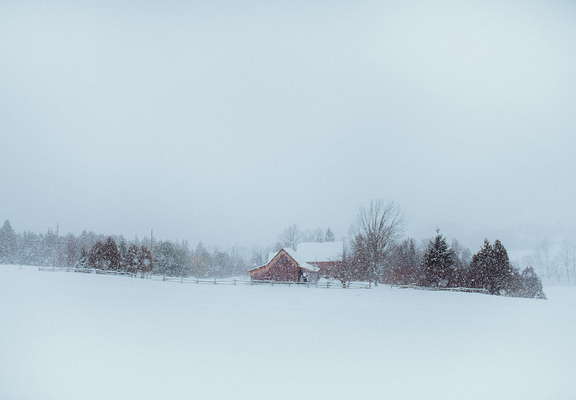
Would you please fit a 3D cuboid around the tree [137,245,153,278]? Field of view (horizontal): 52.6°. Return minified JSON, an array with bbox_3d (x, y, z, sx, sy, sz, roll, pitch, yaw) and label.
[{"bbox_3d":[-24.711,10.581,100.447,2.770,5.820,2.630,0,-6,0],"label":"tree"}]

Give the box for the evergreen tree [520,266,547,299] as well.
[{"bbox_3d":[37.939,12.742,90.141,4.060,4.900,3.850,0,-6,0],"label":"evergreen tree"}]

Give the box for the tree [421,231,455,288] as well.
[{"bbox_3d":[22.335,8.733,86.566,5.370,8.420,5.100,0,-6,0],"label":"tree"}]

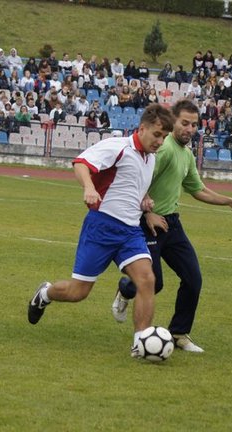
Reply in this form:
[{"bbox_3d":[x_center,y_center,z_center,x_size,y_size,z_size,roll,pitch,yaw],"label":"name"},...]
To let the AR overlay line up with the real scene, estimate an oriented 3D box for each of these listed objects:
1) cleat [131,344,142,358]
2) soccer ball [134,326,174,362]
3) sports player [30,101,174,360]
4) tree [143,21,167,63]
[{"bbox_3d":[0.176,0.871,15.600,0.280,0.110,0.105,6,3,41],"label":"cleat"},{"bbox_3d":[0.236,0.809,15.420,0.220,0.220,0.220,4,2,0],"label":"soccer ball"},{"bbox_3d":[-0.094,0.094,15.750,0.870,1.620,0.600,6,3,37],"label":"sports player"},{"bbox_3d":[1.511,-6.593,92.000,0.930,1.650,0.930,4,2,0],"label":"tree"}]

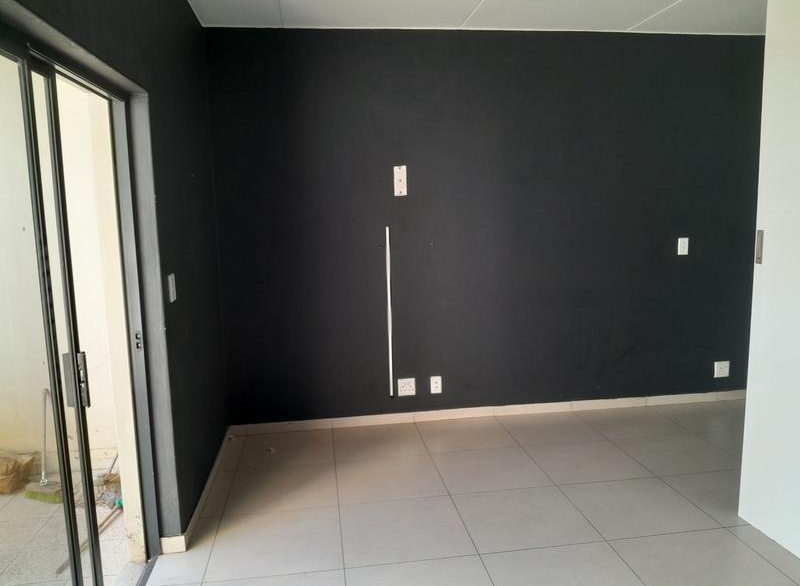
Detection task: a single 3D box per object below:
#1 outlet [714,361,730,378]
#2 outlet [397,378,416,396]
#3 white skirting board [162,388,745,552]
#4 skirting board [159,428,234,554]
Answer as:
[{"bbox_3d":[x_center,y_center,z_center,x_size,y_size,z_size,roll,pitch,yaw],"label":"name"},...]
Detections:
[{"bbox_3d":[2.500,0.595,4.654,0.120,0.120,0.020,-3,7,-7],"label":"outlet"},{"bbox_3d":[0.052,0.684,4.340,0.119,0.120,0.020,-3,7,-7],"label":"outlet"},{"bbox_3d":[0.848,0.966,3.717,4.078,0.079,1.518,-3,7,-7],"label":"white skirting board"},{"bbox_3d":[-1.120,1.056,3.463,0.105,0.082,1.514,-3,7,-7],"label":"skirting board"}]

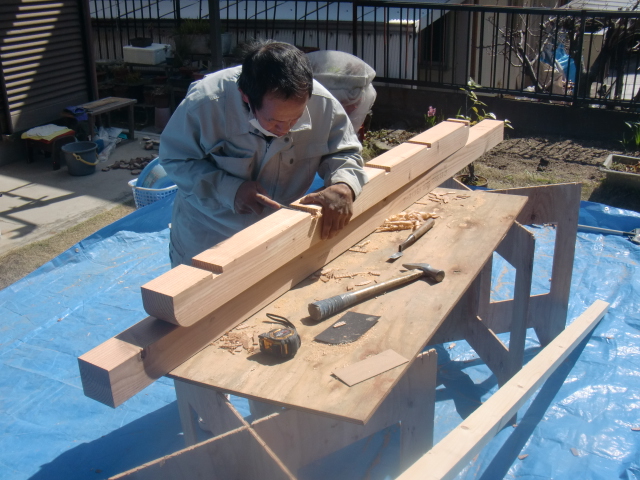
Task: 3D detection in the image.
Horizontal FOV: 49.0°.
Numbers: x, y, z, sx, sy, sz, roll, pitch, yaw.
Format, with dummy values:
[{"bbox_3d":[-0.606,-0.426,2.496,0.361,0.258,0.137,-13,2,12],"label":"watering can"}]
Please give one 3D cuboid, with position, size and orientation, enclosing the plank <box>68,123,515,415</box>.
[{"bbox_3d":[0.179,-0.110,2.362,0.090,0.090,2.381,13,27,30],"label":"plank"}]

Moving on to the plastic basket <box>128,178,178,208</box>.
[{"bbox_3d":[-1.065,-0.272,4.600,0.420,0.210,0.390,-1,23,1],"label":"plastic basket"}]

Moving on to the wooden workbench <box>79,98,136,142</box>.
[{"bbox_3d":[-1.908,-1.007,6.184,0.310,0.370,0.600,10,26,26],"label":"wooden workbench"}]

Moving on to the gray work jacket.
[{"bbox_3d":[-0.176,-0.230,2.110,0.560,0.570,0.420,-14,44,-27],"label":"gray work jacket"}]

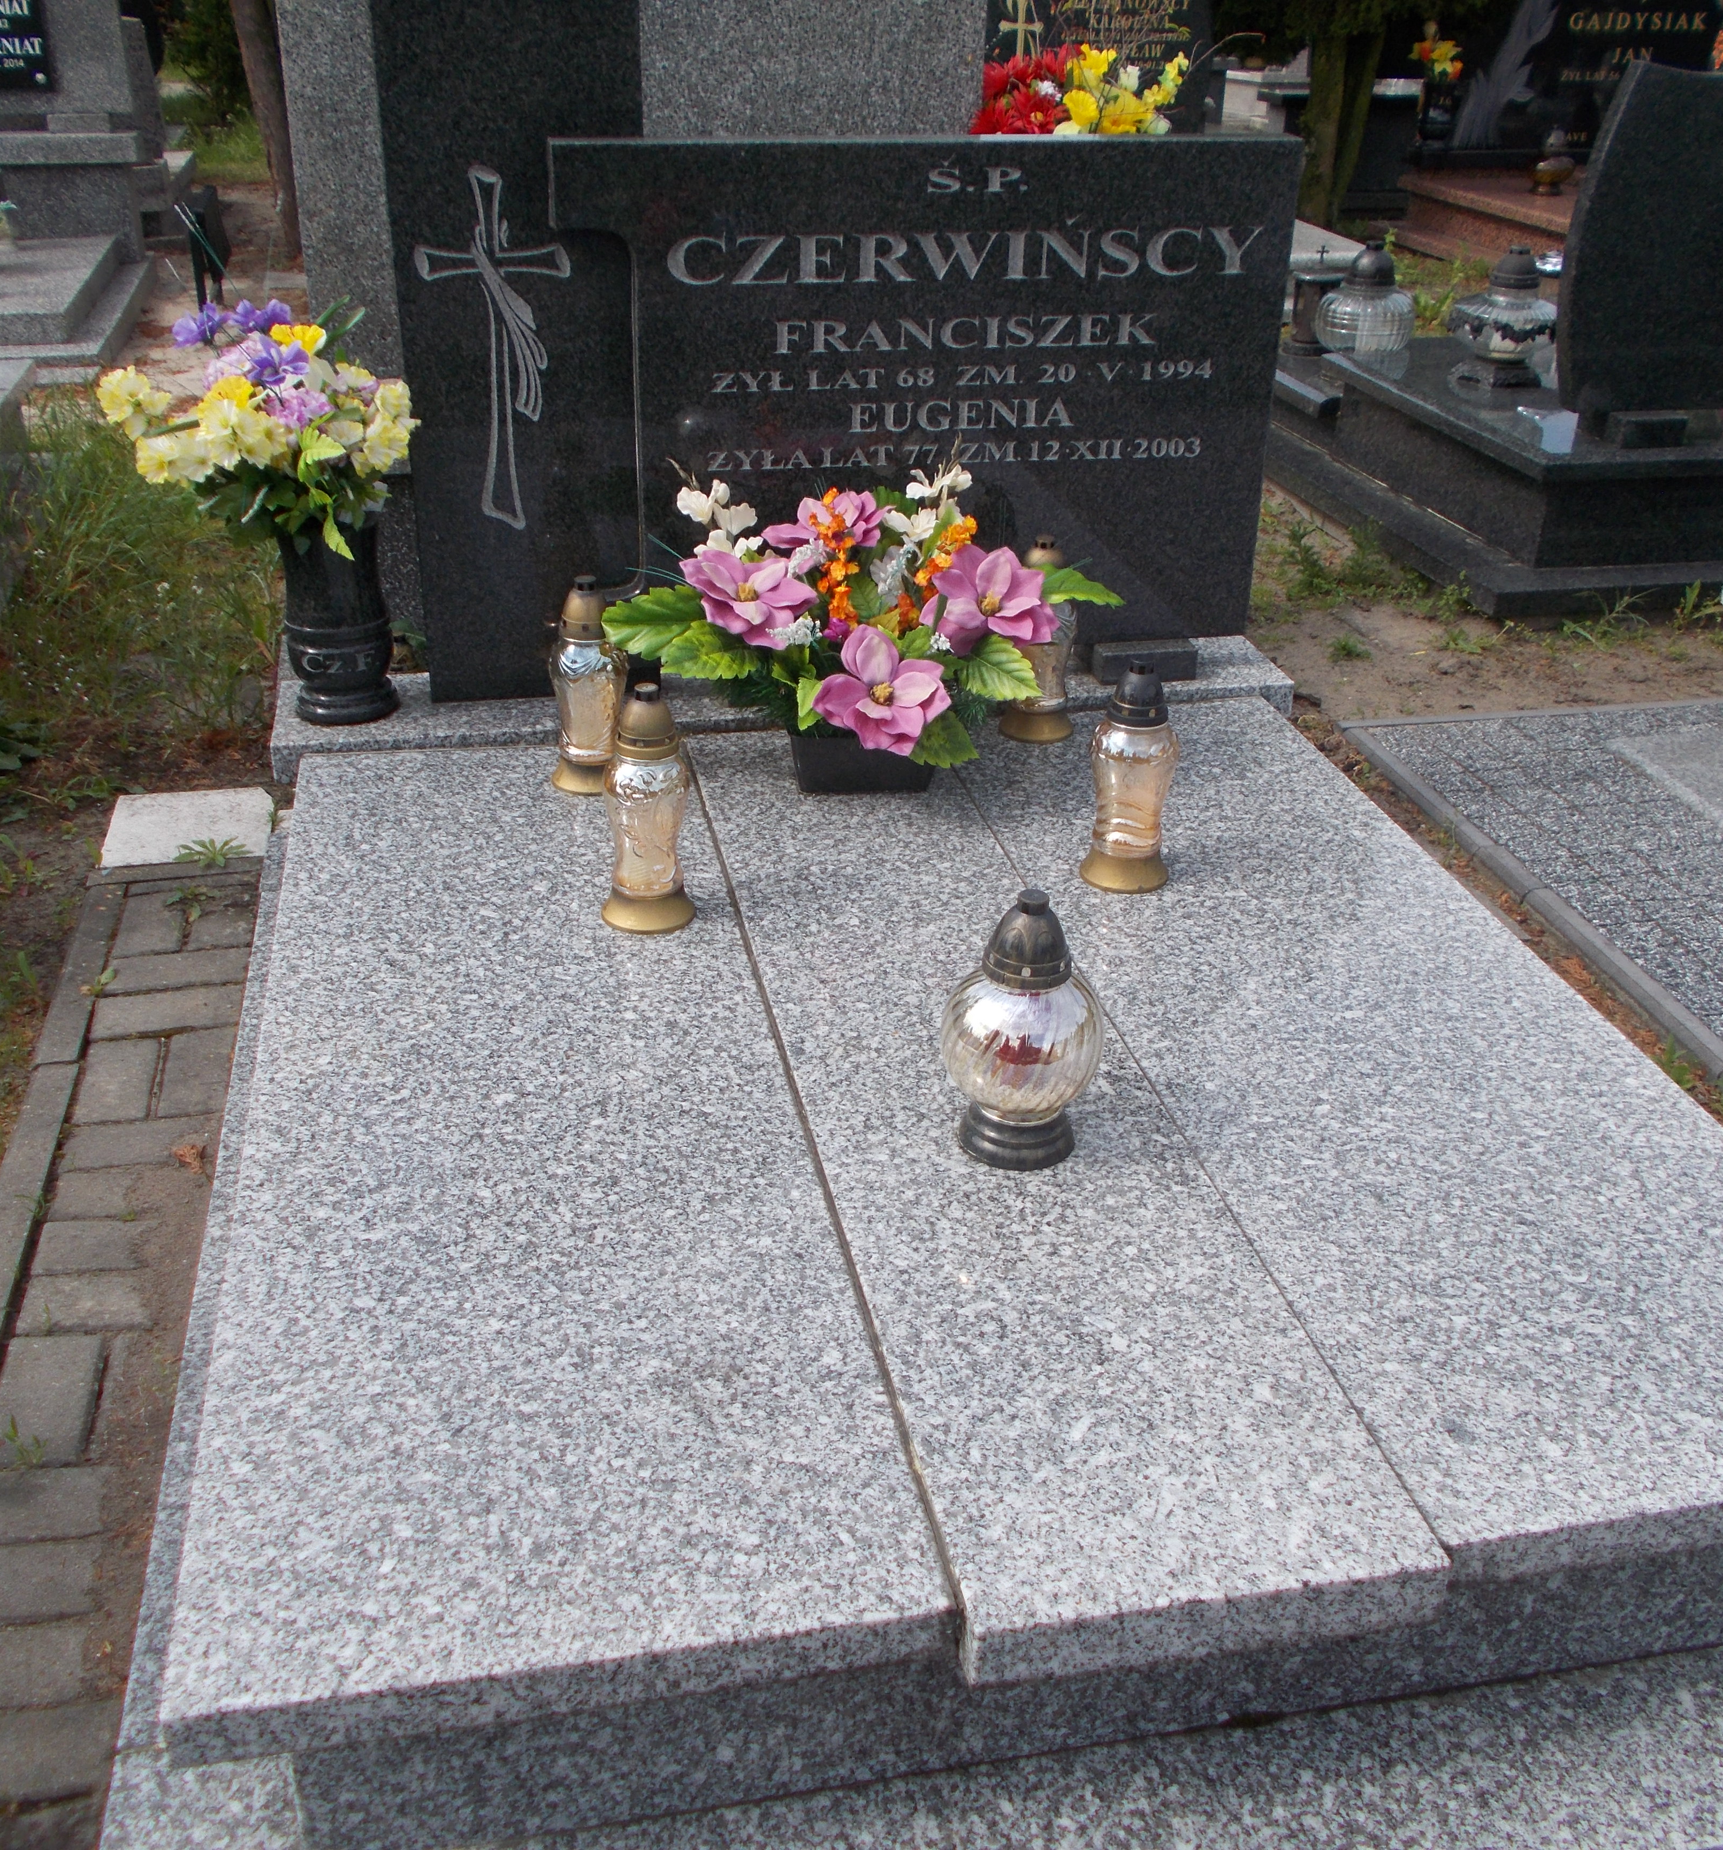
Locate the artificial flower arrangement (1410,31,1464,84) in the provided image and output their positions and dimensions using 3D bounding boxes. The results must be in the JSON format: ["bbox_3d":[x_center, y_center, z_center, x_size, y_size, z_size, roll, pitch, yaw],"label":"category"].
[{"bbox_3d":[2.173,-3.280,7.000,0.210,0.200,0.190,-4,27,-11],"label":"artificial flower arrangement"}]

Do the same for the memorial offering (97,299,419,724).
[{"bbox_3d":[-0.803,-0.543,2.515,0.430,0.550,0.360,-4,27,-11],"label":"memorial offering"}]

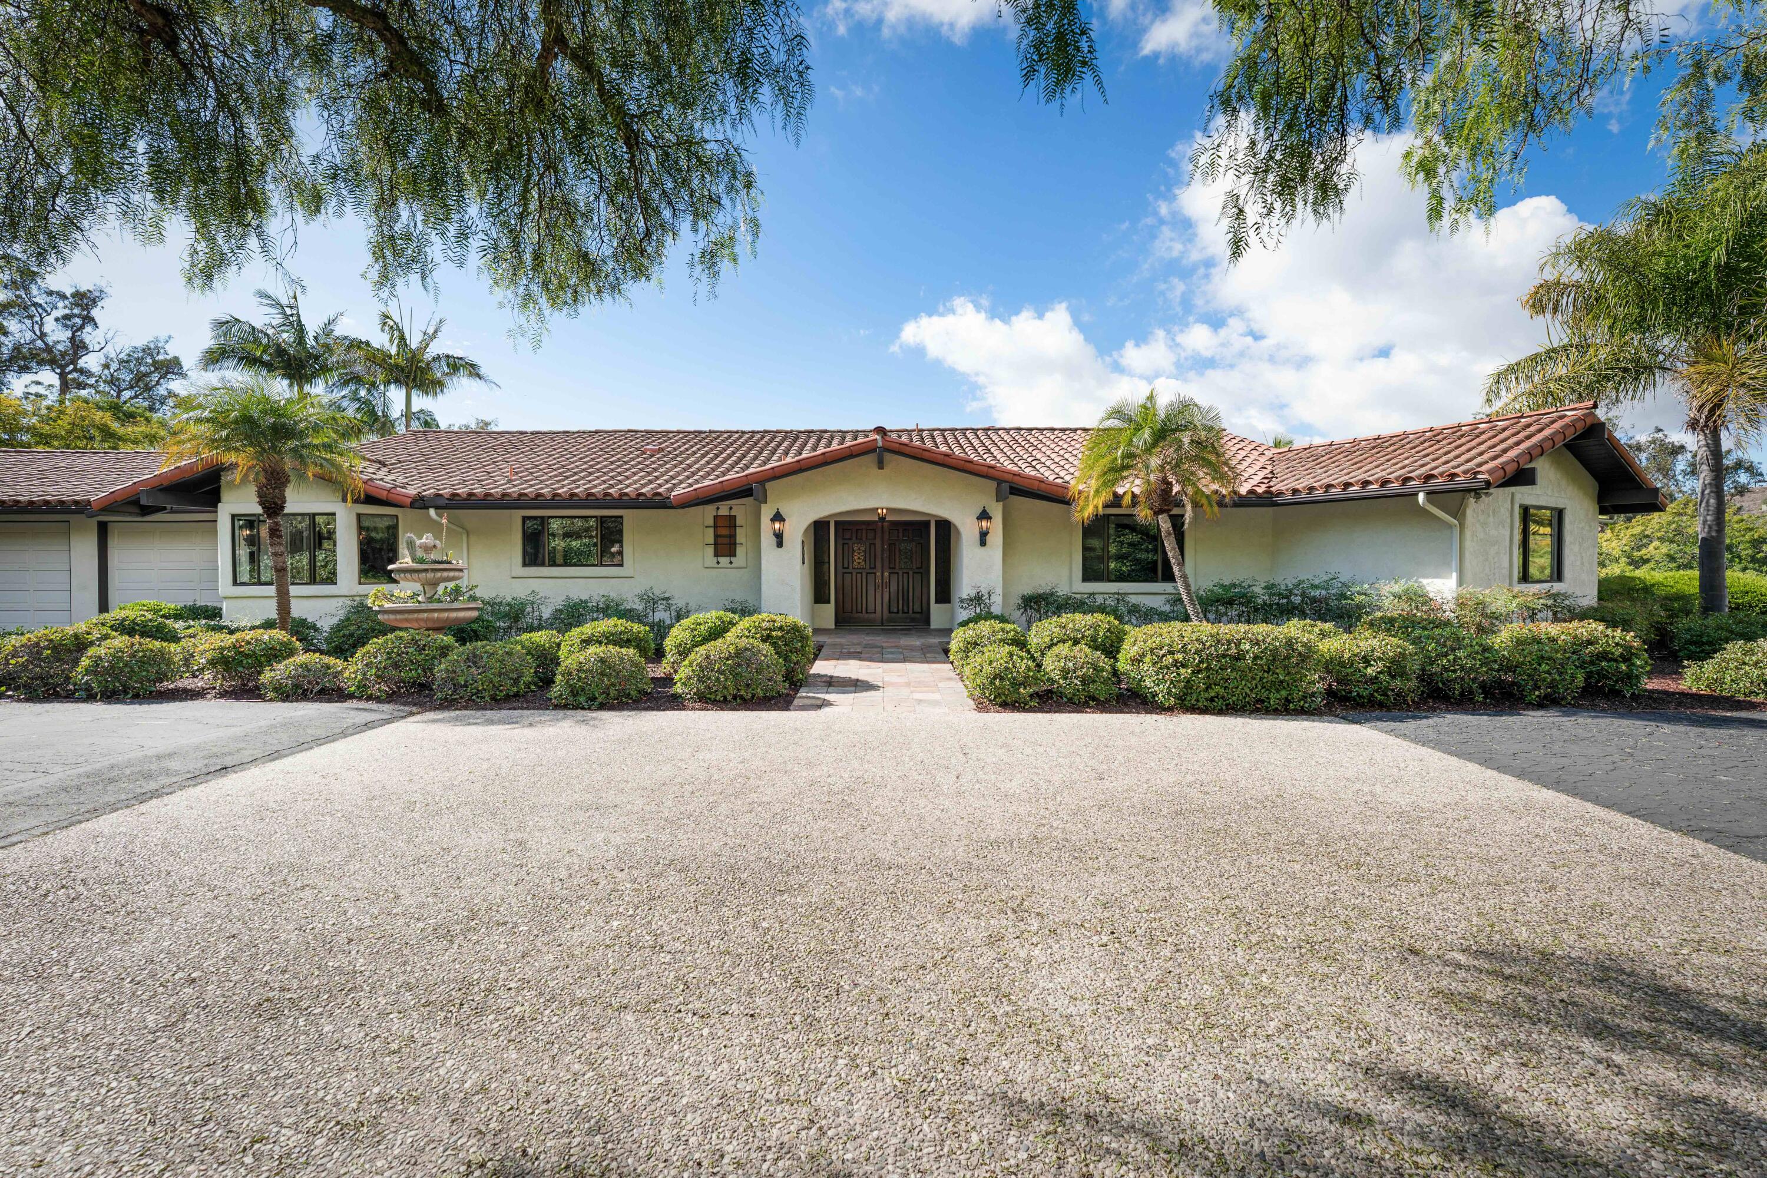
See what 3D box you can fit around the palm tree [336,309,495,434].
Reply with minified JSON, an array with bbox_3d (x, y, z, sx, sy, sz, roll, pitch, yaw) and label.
[{"bbox_3d":[-18.000,-4.800,26.300,5.100,11.500,5.100,0,0,0],"label":"palm tree"}]

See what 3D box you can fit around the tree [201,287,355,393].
[{"bbox_3d":[-23.000,-5.200,26.300,4.900,12.200,4.900,0,0,0],"label":"tree"}]

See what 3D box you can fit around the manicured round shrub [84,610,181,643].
[{"bbox_3d":[-10.100,0.650,9.300,1.000,0.770,1.000,0,0,0],"label":"manicured round shrub"}]

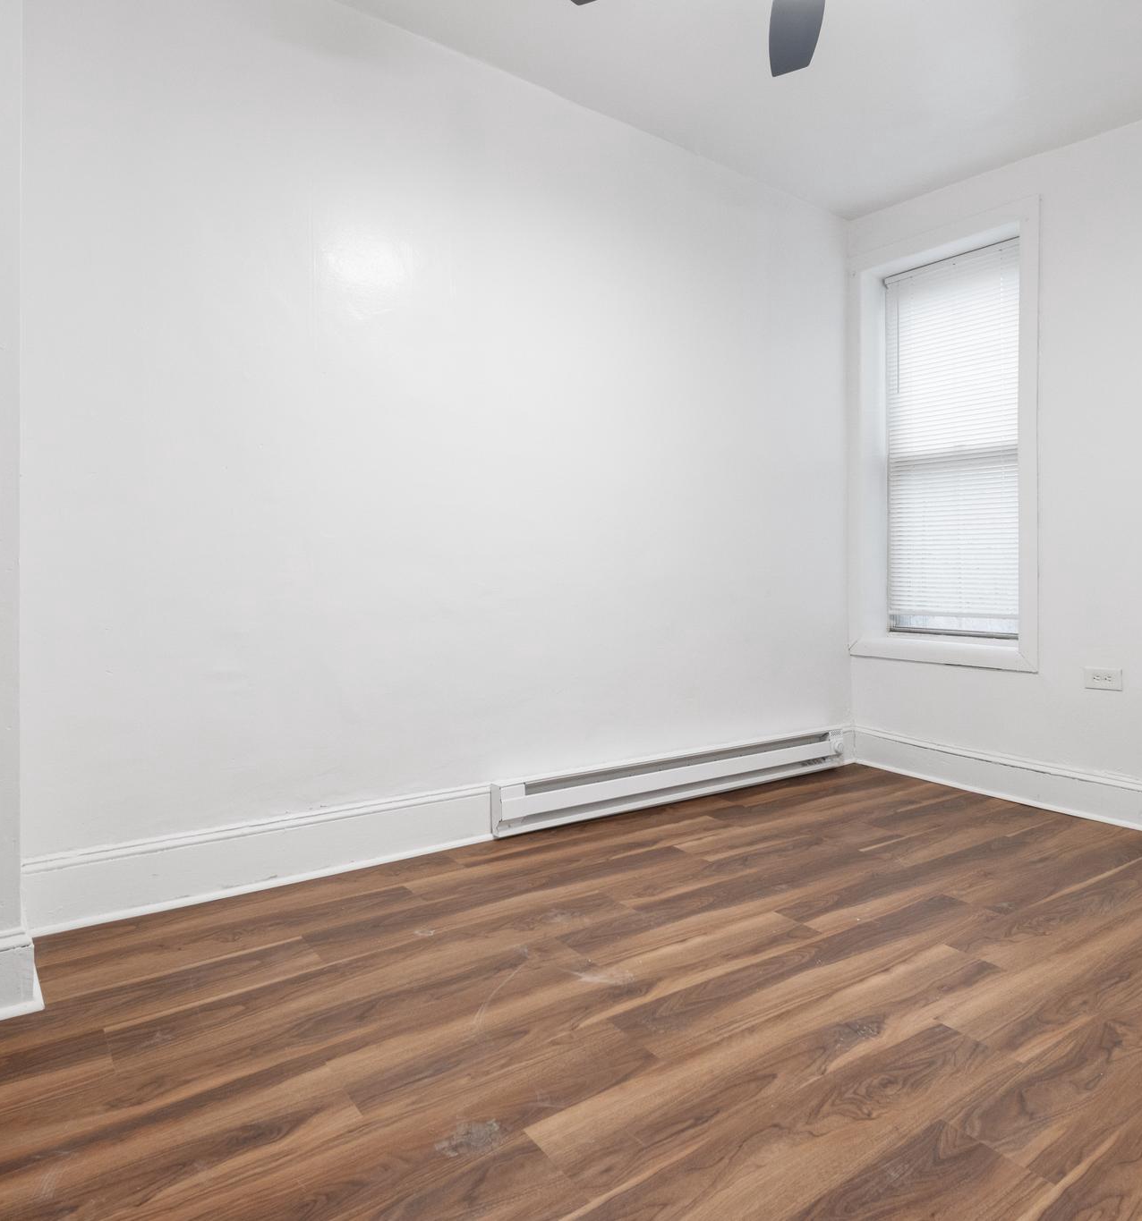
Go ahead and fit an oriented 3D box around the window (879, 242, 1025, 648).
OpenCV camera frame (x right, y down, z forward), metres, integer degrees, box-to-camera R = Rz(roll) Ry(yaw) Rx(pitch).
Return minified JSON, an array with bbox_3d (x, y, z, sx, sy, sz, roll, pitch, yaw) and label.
[{"bbox_3d":[1.683,-0.751,3.356,0.038,1.619,0.631,-1,1,-37],"label":"window"}]

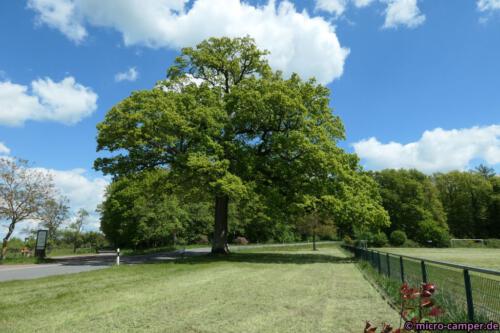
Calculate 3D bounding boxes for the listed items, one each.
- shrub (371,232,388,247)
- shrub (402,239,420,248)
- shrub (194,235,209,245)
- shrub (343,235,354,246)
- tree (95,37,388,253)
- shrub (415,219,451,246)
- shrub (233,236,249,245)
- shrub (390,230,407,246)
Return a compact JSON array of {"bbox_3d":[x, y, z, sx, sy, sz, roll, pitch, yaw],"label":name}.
[{"bbox_3d":[36.056,20.464,92.770,4.671,4.078,4.204,-5,-13,20],"label":"shrub"},{"bbox_3d":[44.873,21.325,92.579,4.500,2.572,3.600,-6,-14,25],"label":"shrub"},{"bbox_3d":[-10.236,15.459,70.321,2.924,2.164,2.631,2,-13,-8],"label":"shrub"},{"bbox_3d":[25.396,19.079,85.907,2.967,3.020,2.670,-4,-13,16],"label":"shrub"},{"bbox_3d":[-0.900,-2.842,36.480,29.500,23.948,27.000,0,-12,0],"label":"tree"},{"bbox_3d":[52.365,19.262,95.085,8.499,7.553,7.224,-7,-14,28],"label":"shrub"},{"bbox_3d":[-2.115,16.530,74.181,3.561,1.847,3.026,0,-13,-2],"label":"shrub"},{"bbox_3d":[41.372,20.198,92.829,4.072,4.628,4.072,-5,-14,23],"label":"shrub"}]

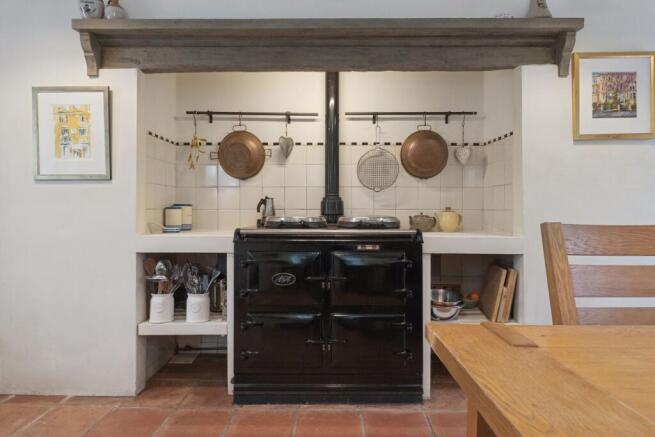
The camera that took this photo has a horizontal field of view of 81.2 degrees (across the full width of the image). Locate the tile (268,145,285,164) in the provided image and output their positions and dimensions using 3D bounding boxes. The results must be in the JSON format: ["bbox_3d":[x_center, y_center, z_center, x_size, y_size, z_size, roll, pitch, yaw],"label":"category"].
[{"bbox_3d":[-0.368,-0.434,2.630,0.152,0.132,0.010,0,1,0],"label":"tile"}]

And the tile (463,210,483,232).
[{"bbox_3d":[1.014,0.017,2.660,0.142,0.150,0.010,0,1,0],"label":"tile"}]

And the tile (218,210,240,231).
[{"bbox_3d":[-0.668,0.014,2.605,0.151,0.143,0.010,0,1,0],"label":"tile"}]

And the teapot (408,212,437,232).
[{"bbox_3d":[0.622,0.025,2.490,0.178,0.123,0.135,0,1,0],"label":"teapot"}]

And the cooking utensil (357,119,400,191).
[{"bbox_3d":[0.342,-0.400,2.570,0.282,0.457,0.025,0,1,0],"label":"cooking utensil"}]

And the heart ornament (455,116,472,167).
[{"bbox_3d":[0.932,-0.528,2.620,0.118,0.340,0.035,0,1,0],"label":"heart ornament"}]

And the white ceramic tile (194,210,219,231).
[{"bbox_3d":[-0.839,0.010,2.660,0.153,0.146,0.010,0,1,0],"label":"white ceramic tile"}]

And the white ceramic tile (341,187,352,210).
[{"bbox_3d":[0.092,-0.141,2.660,0.153,0.153,0.010,0,1,0],"label":"white ceramic tile"}]

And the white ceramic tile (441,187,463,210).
[{"bbox_3d":[0.869,-0.140,2.678,0.153,0.153,0.010,0,1,0],"label":"white ceramic tile"}]

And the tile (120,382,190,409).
[{"bbox_3d":[-0.912,0.963,2.080,0.305,0.020,0.305,0,1,0],"label":"tile"}]

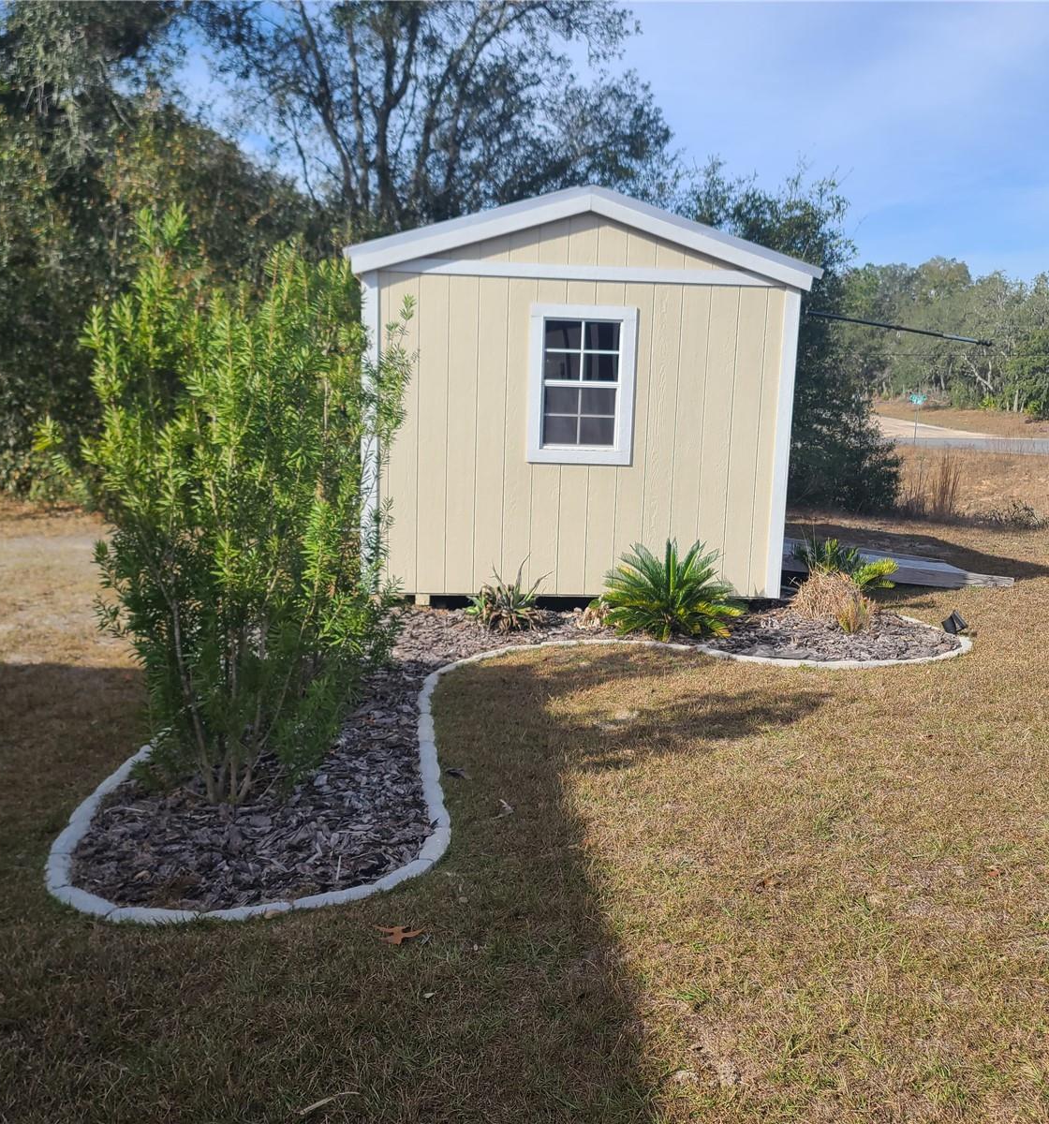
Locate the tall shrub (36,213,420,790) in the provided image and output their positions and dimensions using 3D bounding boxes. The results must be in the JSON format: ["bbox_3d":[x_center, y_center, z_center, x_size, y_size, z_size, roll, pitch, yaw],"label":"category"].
[{"bbox_3d":[-1.058,-0.180,3.919,1.320,2.160,1.250,1,9,-5],"label":"tall shrub"}]

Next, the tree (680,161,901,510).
[{"bbox_3d":[3.996,-3.333,16.202,3.700,5.300,3.500,1,9,-5],"label":"tree"}]

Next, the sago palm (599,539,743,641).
[{"bbox_3d":[0.989,0.139,7.289,0.970,0.600,0.930,1,9,-5],"label":"sago palm"}]

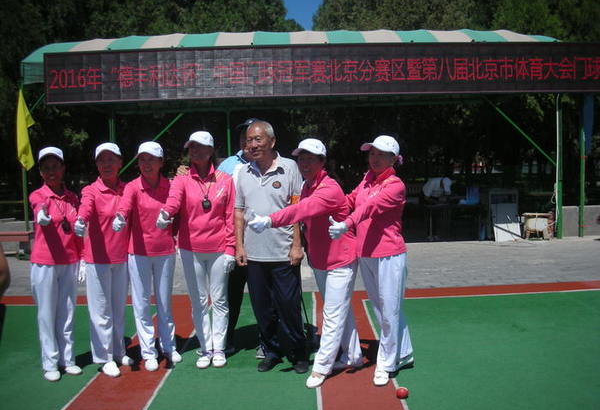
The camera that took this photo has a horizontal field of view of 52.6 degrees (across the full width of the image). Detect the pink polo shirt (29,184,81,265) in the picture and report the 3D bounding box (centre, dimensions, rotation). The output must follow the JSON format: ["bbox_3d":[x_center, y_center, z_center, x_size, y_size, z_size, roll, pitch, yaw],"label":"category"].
[{"bbox_3d":[-1.643,0.141,4.070,0.420,0.580,0.480,-3,5,-16],"label":"pink polo shirt"}]

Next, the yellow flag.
[{"bbox_3d":[-4.434,-1.220,9.800,0.300,1.360,0.170,-3,5,-14],"label":"yellow flag"}]

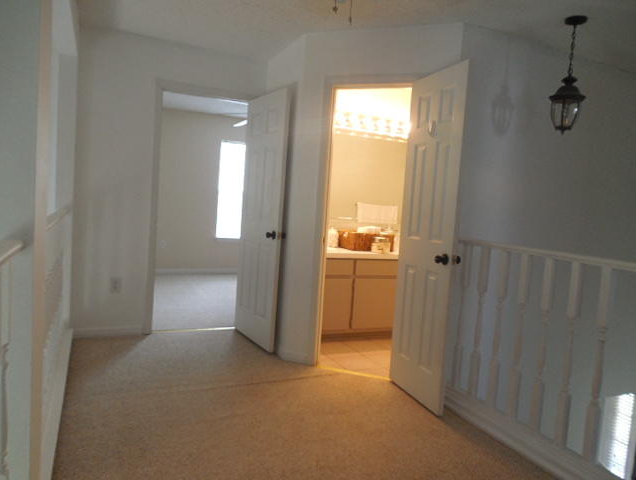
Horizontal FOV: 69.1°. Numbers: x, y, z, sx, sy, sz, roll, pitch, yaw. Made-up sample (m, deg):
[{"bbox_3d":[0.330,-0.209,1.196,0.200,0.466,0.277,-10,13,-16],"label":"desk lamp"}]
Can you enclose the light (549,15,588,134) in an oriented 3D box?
[{"bbox_3d":[1.563,-1.005,2.869,0.220,0.692,0.220,2,5,-25],"label":"light"}]

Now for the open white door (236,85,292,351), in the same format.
[{"bbox_3d":[-0.475,-0.156,3.841,0.037,2.033,0.700,1,6,-33],"label":"open white door"}]

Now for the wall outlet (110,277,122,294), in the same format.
[{"bbox_3d":[-1.657,0.374,3.792,0.077,0.122,0.010,2,5,-25],"label":"wall outlet"}]

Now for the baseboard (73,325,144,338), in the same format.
[{"bbox_3d":[-1.724,0.754,3.809,0.540,0.088,0.016,2,5,-25],"label":"baseboard"}]

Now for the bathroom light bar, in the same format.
[{"bbox_3d":[0.557,-1.102,4.481,0.950,0.140,0.120,2,5,-25],"label":"bathroom light bar"}]

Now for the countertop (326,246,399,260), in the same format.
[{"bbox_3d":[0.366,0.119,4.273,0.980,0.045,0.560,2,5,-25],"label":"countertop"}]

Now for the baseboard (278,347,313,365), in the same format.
[{"bbox_3d":[-0.155,0.879,3.517,0.250,0.092,0.018,5,5,20],"label":"baseboard"}]

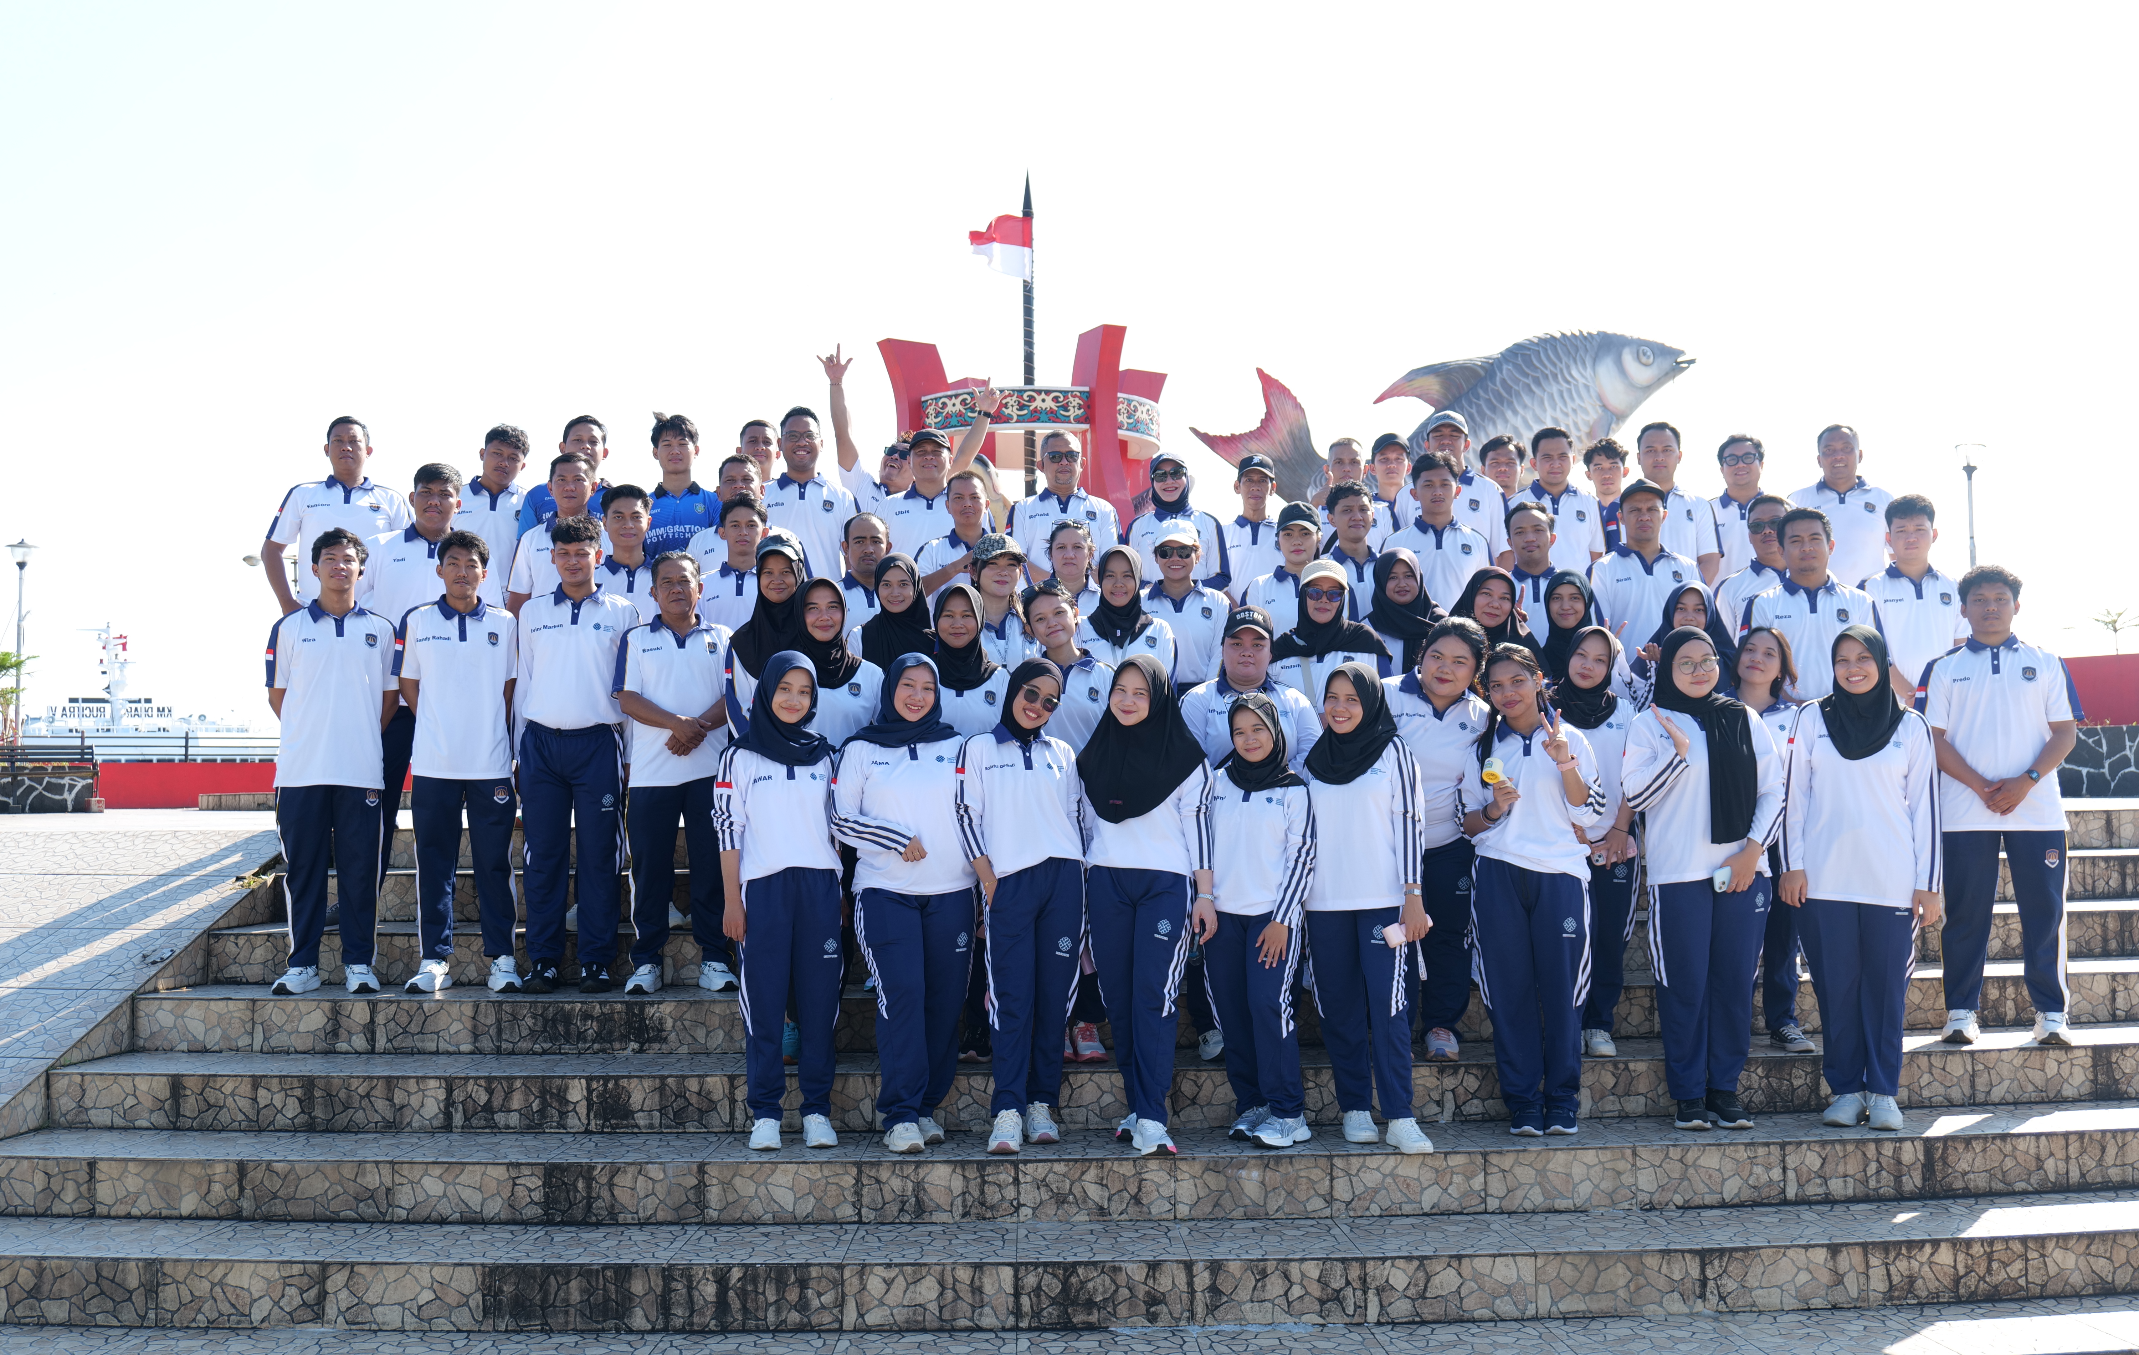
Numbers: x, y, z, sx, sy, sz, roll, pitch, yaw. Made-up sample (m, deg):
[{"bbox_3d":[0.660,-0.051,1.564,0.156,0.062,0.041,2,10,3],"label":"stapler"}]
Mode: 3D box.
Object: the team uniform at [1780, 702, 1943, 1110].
[{"bbox_3d":[2.658,0.749,6.779,0.496,1.331,0.290,-1,-2,21],"label":"team uniform"}]

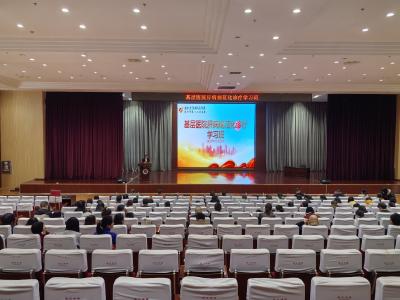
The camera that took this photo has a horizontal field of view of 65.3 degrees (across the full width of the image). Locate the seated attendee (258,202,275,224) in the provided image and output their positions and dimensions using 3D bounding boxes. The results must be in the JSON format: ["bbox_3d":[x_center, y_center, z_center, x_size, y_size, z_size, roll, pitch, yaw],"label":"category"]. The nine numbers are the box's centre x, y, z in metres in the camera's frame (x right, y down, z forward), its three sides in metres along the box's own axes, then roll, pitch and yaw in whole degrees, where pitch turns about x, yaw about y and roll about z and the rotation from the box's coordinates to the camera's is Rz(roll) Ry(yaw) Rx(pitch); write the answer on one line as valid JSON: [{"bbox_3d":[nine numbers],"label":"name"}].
[{"bbox_3d":[1.523,1.851,7.388,0.480,1.250,0.680,0,1,-1],"label":"seated attendee"}]

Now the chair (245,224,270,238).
[{"bbox_3d":[1.080,1.876,6.124,0.540,0.970,0.630,0,3,-1],"label":"chair"}]

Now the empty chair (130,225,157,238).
[{"bbox_3d":[-1.059,1.886,6.117,0.490,0.950,0.600,0,1,-1],"label":"empty chair"}]

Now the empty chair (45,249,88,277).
[{"bbox_3d":[-1.595,1.643,3.938,0.490,0.950,0.600,0,1,-1],"label":"empty chair"}]

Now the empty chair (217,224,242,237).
[{"bbox_3d":[0.552,1.896,6.159,0.490,0.950,0.600,0,1,-1],"label":"empty chair"}]

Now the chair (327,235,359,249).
[{"bbox_3d":[2.239,1.786,5.170,0.530,0.950,0.620,0,3,-1],"label":"chair"}]

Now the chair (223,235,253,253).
[{"bbox_3d":[0.574,1.789,5.074,0.490,0.950,0.600,0,1,-1],"label":"chair"}]

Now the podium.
[{"bbox_3d":[-3.832,1.466,22.100,0.800,1.120,0.550,0,3,-1],"label":"podium"}]

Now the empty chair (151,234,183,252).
[{"bbox_3d":[-0.510,1.786,5.170,0.530,0.950,0.620,0,3,-1],"label":"empty chair"}]

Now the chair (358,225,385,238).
[{"bbox_3d":[3.208,1.876,6.124,0.540,0.970,0.630,0,3,-1],"label":"chair"}]

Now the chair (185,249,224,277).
[{"bbox_3d":[0.053,1.656,4.074,0.530,0.950,0.620,0,3,-1],"label":"chair"}]

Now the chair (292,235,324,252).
[{"bbox_3d":[1.669,1.797,5.103,0.490,0.950,0.600,0,1,-1],"label":"chair"}]

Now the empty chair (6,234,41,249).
[{"bbox_3d":[-2.660,1.754,4.995,0.540,0.970,0.630,0,3,-1],"label":"empty chair"}]

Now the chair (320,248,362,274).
[{"bbox_3d":[1.710,1.656,4.074,0.530,0.950,0.620,0,3,-1],"label":"chair"}]

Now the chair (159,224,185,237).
[{"bbox_3d":[-0.527,1.889,6.131,0.490,0.950,0.600,0,1,-1],"label":"chair"}]

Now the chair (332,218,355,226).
[{"bbox_3d":[3.196,1.982,7.243,0.540,0.970,0.630,0,3,-1],"label":"chair"}]

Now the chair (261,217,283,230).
[{"bbox_3d":[1.622,1.991,7.368,0.530,0.950,0.620,0,3,-1],"label":"chair"}]

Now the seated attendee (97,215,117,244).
[{"bbox_3d":[-1.478,1.623,5.086,0.480,1.224,0.750,0,3,-1],"label":"seated attendee"}]

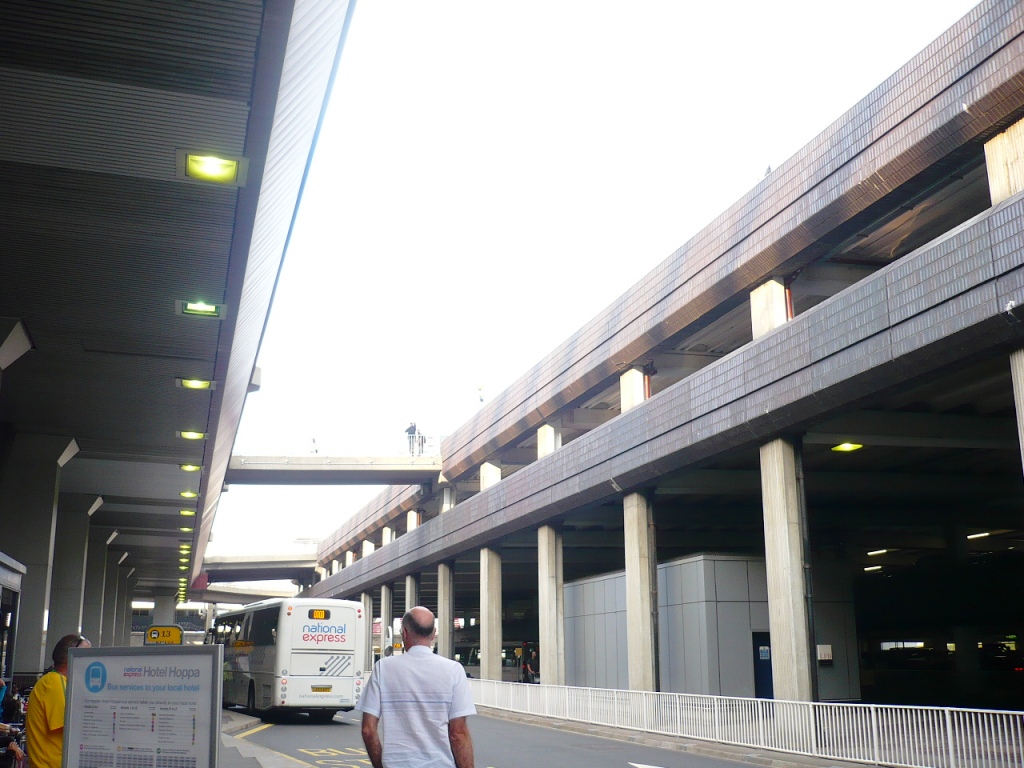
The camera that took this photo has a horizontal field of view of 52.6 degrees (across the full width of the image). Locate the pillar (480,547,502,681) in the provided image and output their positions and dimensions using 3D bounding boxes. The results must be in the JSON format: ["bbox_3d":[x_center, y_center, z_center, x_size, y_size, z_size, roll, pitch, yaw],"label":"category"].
[{"bbox_3d":[-0.934,10.669,45.675,0.650,6.700,1.050,4,-16,-17],"label":"pillar"}]

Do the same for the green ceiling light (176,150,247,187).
[{"bbox_3d":[-2.673,-1.936,9.242,0.610,0.100,0.600,5,-16,-17],"label":"green ceiling light"}]

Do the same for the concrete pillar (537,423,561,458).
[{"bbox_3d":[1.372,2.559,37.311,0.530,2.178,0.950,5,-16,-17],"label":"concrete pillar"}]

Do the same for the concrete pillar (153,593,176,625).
[{"bbox_3d":[-21.124,15.422,62.356,1.220,5.900,0.950,5,-16,-17],"label":"concrete pillar"}]

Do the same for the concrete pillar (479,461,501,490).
[{"bbox_3d":[-0.957,4.913,47.221,0.650,2.520,1.050,4,-16,-17],"label":"concrete pillar"}]

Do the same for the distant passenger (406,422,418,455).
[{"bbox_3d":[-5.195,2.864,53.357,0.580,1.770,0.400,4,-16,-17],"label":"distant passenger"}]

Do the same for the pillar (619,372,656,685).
[{"bbox_3d":[3.636,4.465,29.290,0.530,9.930,0.950,5,-16,-17],"label":"pillar"}]

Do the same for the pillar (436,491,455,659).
[{"bbox_3d":[-3.199,10.111,50.374,0.530,9.978,0.950,5,-16,-17],"label":"pillar"}]

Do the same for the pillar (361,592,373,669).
[{"bbox_3d":[-10.700,18.711,75.467,0.600,6.700,1.050,4,-16,-17],"label":"pillar"}]

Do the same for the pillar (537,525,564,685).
[{"bbox_3d":[1.367,8.083,35.811,0.530,6.330,0.950,5,-16,-17],"label":"pillar"}]

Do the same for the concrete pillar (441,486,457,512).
[{"bbox_3d":[-3.414,6.930,54.654,0.600,2.500,1.050,4,-16,-17],"label":"concrete pillar"}]

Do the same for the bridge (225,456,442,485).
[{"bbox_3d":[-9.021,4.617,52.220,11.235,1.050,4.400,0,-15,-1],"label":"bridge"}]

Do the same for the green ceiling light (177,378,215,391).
[{"bbox_3d":[-4.998,-0.008,16.413,0.610,0.100,0.600,5,-16,-17],"label":"green ceiling light"}]

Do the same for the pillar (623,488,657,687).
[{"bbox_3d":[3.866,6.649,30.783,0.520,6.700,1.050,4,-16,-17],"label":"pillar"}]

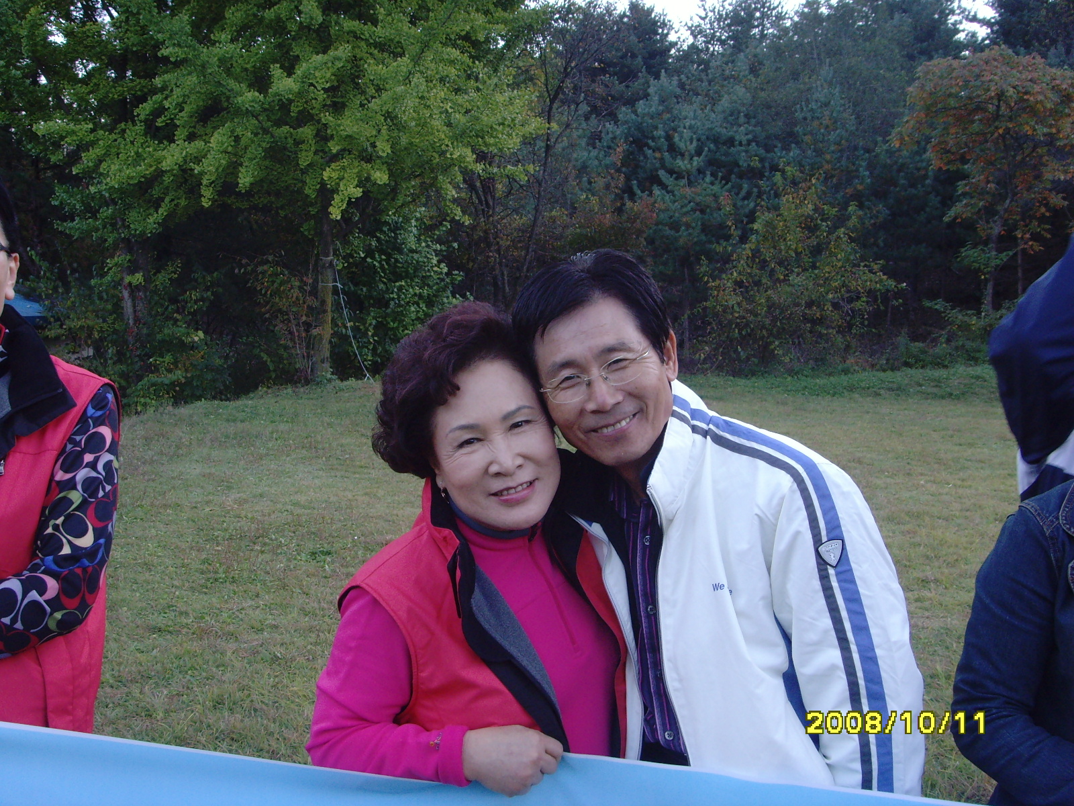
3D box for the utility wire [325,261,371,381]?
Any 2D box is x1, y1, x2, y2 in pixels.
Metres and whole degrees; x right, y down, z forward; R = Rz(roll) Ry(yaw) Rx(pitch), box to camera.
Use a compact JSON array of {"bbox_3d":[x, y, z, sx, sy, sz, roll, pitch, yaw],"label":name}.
[{"bbox_3d":[-2.658,-1.132,17.000,0.660,1.640,0.300,0,5,-6],"label":"utility wire"}]

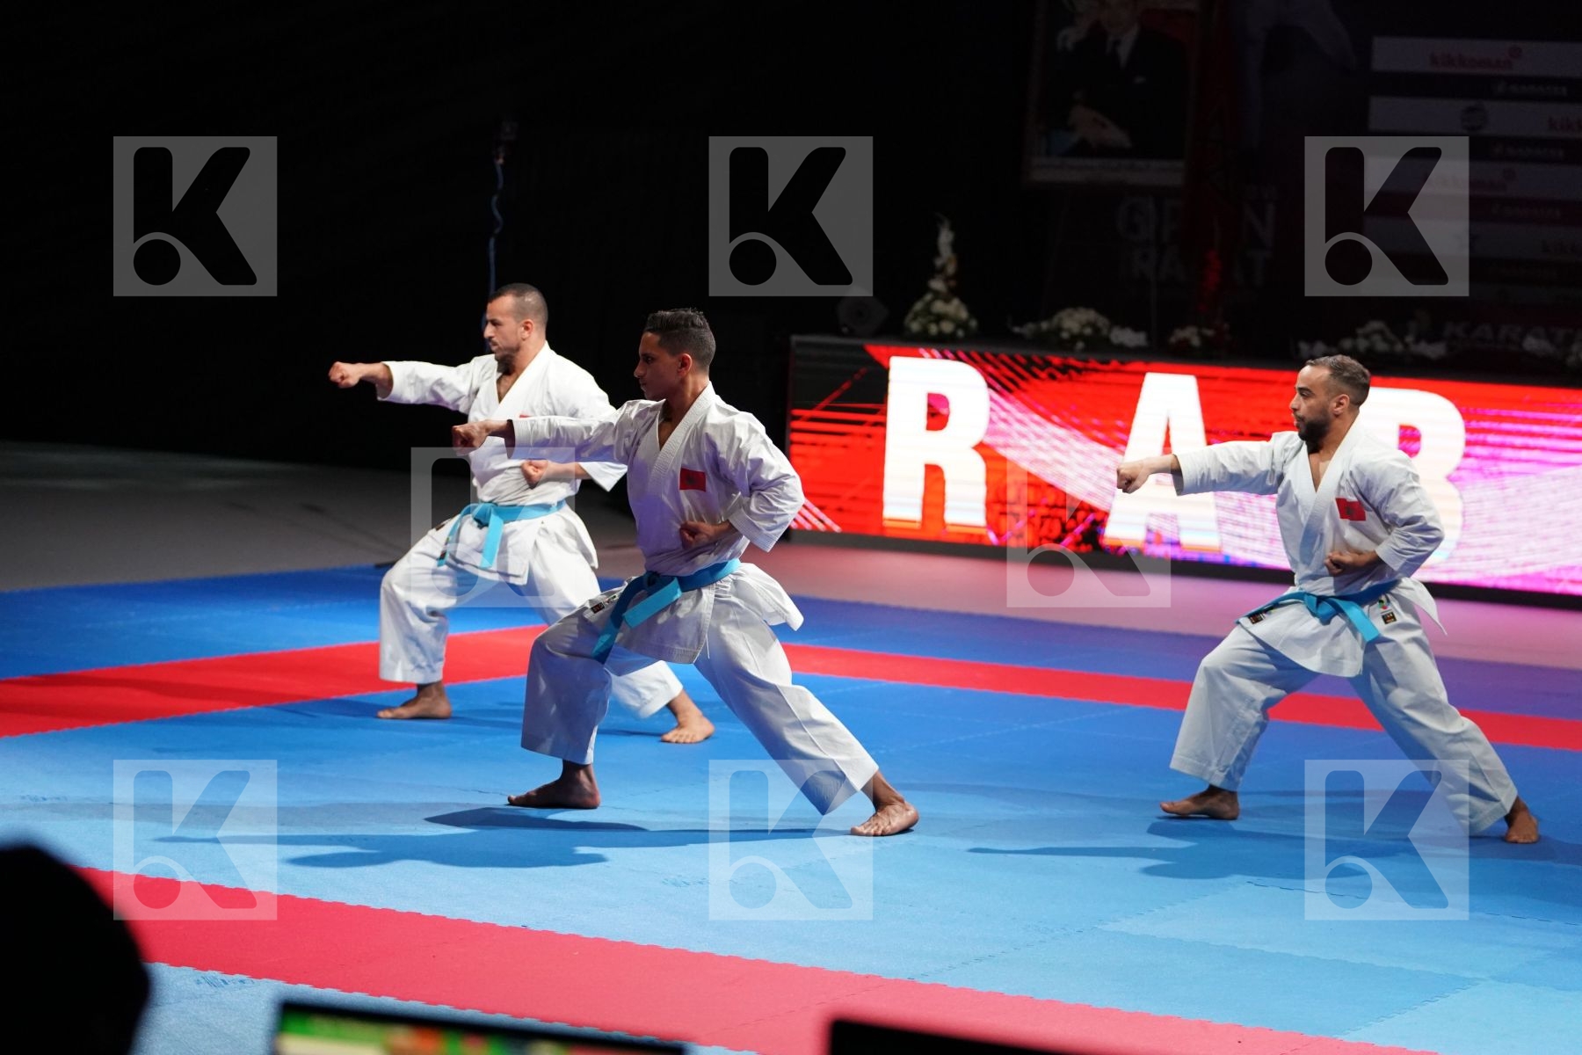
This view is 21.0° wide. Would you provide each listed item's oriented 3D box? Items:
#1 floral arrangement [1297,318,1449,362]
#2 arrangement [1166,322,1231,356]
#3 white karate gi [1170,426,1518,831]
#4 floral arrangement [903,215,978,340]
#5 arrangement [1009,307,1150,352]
[{"bbox_3d":[3.170,-1.005,23.258,0.843,0.256,0.360,5,4,27],"label":"floral arrangement"},{"bbox_3d":[2.280,-1.042,23.719,0.382,0.200,0.300,5,4,27],"label":"arrangement"},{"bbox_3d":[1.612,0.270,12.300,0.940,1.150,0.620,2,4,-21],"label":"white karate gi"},{"bbox_3d":[0.852,-1.419,24.277,0.429,0.725,0.429,3,4,0],"label":"floral arrangement"},{"bbox_3d":[1.618,-1.109,23.892,0.816,0.249,0.360,5,4,27],"label":"arrangement"}]

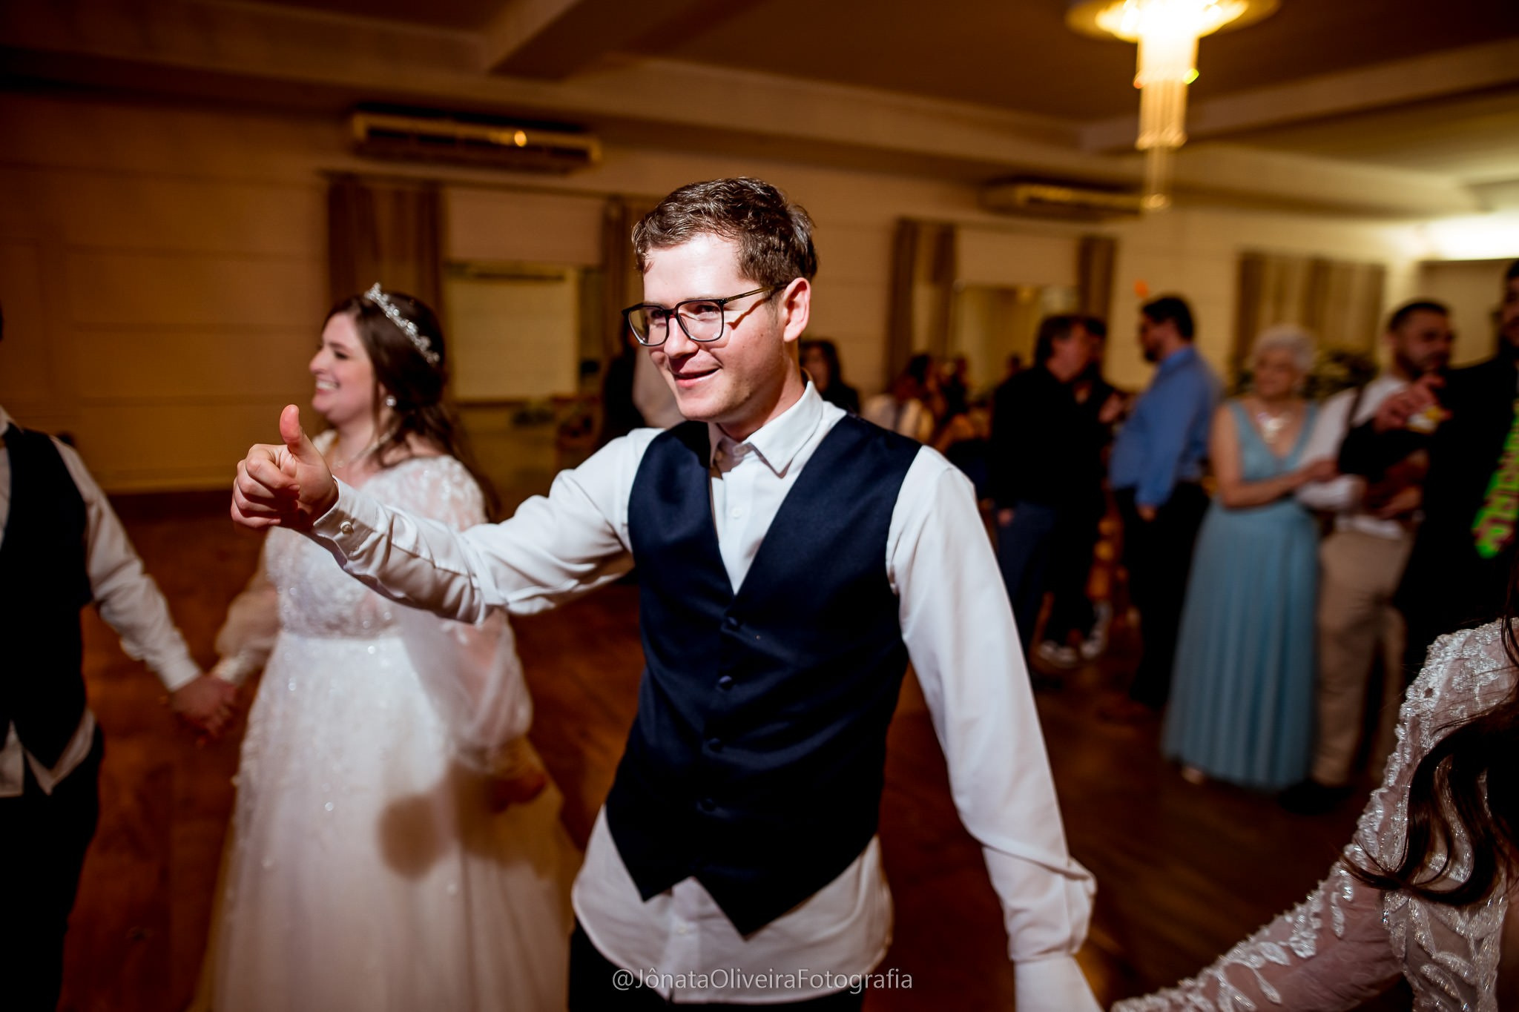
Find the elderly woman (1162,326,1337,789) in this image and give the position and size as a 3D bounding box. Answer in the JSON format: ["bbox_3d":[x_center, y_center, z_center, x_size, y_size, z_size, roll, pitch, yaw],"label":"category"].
[{"bbox_3d":[1.710,0.185,3.560,0.530,1.600,0.440,5,11,17],"label":"elderly woman"}]

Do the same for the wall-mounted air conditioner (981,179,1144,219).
[{"bbox_3d":[3.082,-3.064,10.290,1.690,0.225,0.570,-4,12,-28],"label":"wall-mounted air conditioner"}]

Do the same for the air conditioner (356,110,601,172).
[{"bbox_3d":[-2.113,-2.668,7.468,1.690,0.225,0.570,-4,12,-28],"label":"air conditioner"}]

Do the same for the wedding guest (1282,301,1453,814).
[{"bbox_3d":[2.070,0.160,3.460,0.560,1.710,0.420,4,11,12],"label":"wedding guest"}]

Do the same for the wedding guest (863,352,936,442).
[{"bbox_3d":[1.268,-0.486,7.699,0.650,1.327,0.500,-7,14,-38],"label":"wedding guest"}]

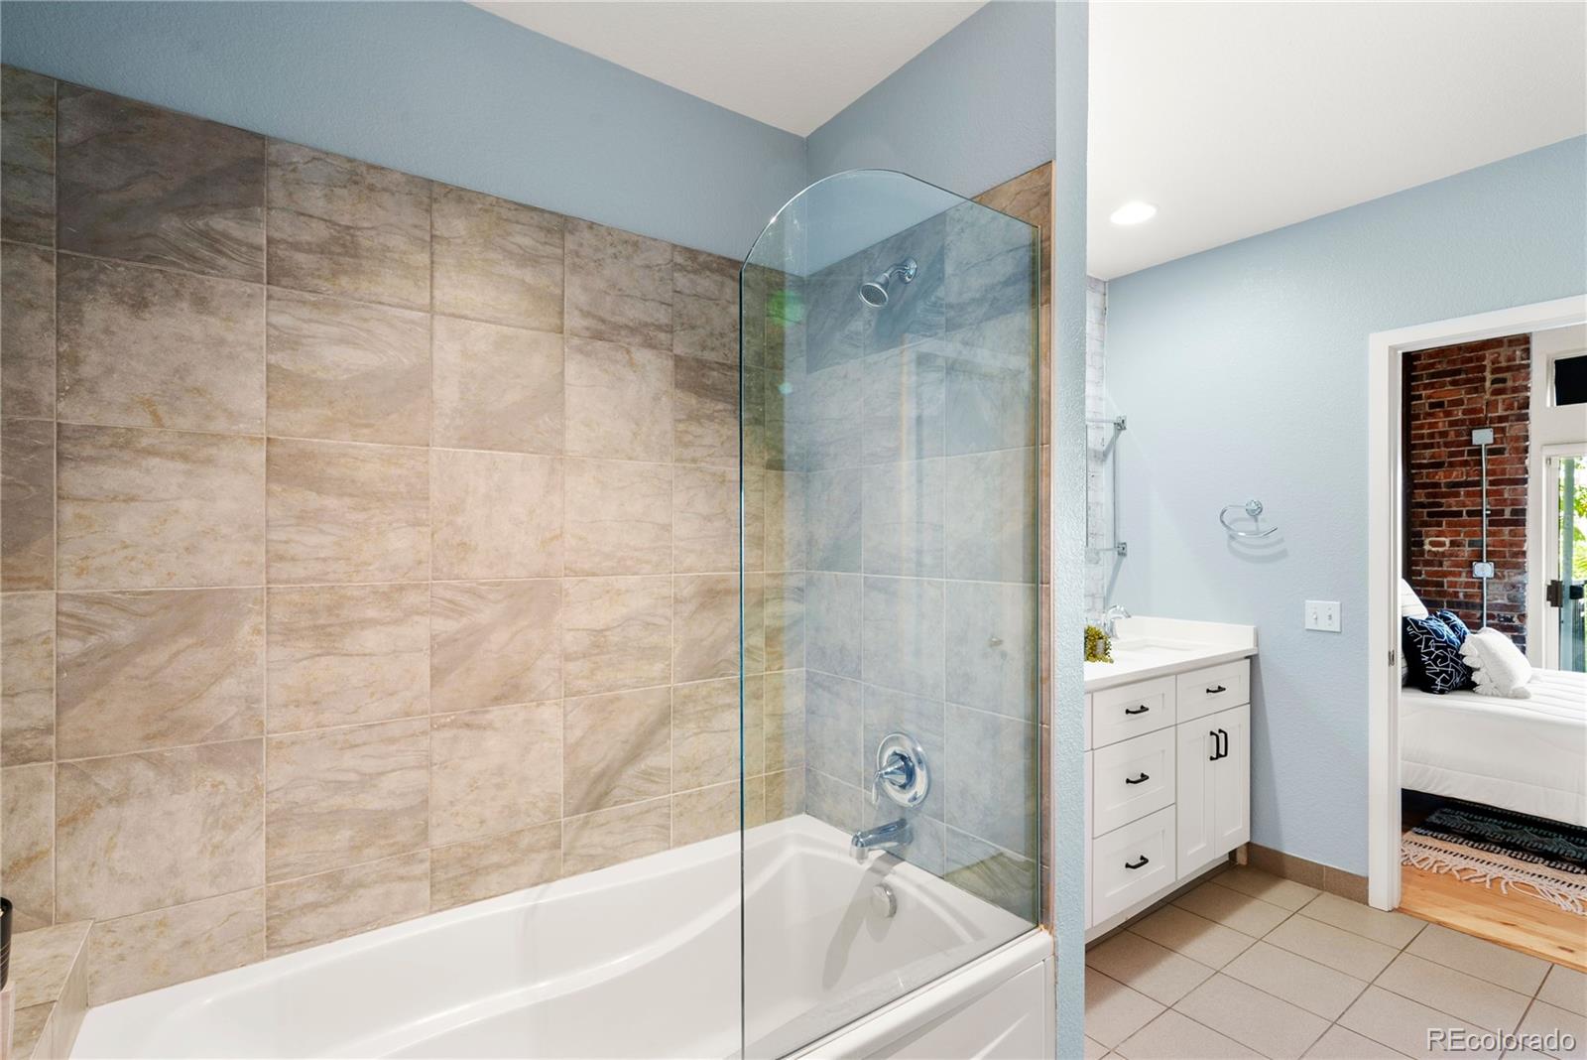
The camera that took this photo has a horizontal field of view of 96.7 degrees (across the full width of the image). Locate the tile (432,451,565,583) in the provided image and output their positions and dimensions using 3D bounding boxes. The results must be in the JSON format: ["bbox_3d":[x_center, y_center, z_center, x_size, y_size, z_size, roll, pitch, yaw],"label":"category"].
[{"bbox_3d":[-0.712,-0.035,1.715,0.301,0.305,0.010,0,-1,-35],"label":"tile"}]

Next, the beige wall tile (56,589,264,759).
[{"bbox_3d":[-1.210,0.268,1.356,0.302,0.302,0.010,0,-1,-36],"label":"beige wall tile"}]

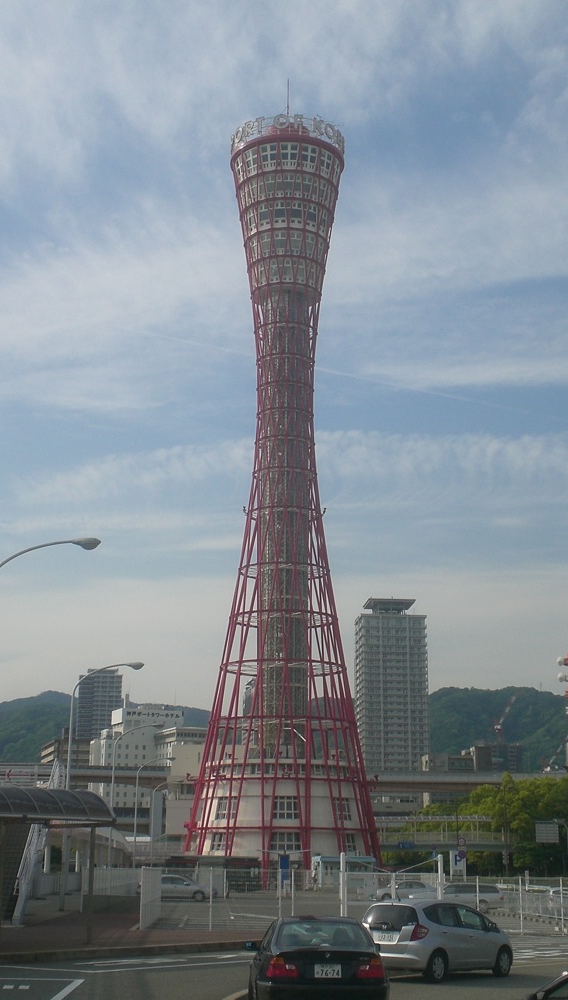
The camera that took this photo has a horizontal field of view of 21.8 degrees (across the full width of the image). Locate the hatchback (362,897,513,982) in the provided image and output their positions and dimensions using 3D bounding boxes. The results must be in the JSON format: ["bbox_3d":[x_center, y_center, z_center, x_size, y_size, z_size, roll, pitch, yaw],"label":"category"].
[{"bbox_3d":[3.173,8.876,29.831,1.695,1.525,3.900,-10,-18,37],"label":"hatchback"}]

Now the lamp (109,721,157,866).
[{"bbox_3d":[-9.523,19.995,95.142,3.284,11.103,0.380,2,-14,-4],"label":"lamp"}]

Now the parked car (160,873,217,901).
[{"bbox_3d":[-5.953,21.791,82.656,4.500,1.460,1.720,1,-14,-2],"label":"parked car"}]

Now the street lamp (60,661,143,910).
[{"bbox_3d":[-8.180,12.821,66.556,3.284,11.103,0.380,2,-14,-4],"label":"street lamp"}]

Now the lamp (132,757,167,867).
[{"bbox_3d":[-10.871,27.197,123.844,3.284,11.103,0.380,2,-14,-4],"label":"lamp"}]

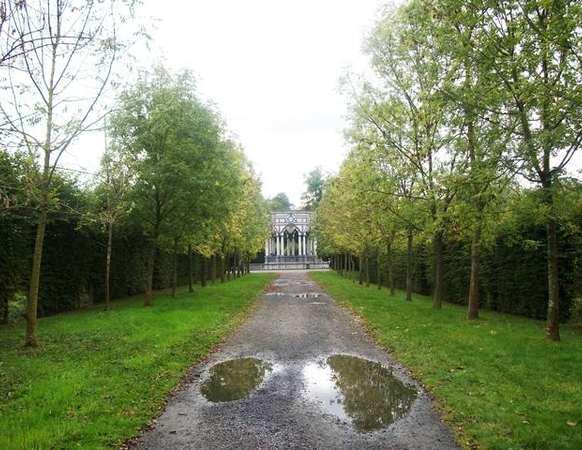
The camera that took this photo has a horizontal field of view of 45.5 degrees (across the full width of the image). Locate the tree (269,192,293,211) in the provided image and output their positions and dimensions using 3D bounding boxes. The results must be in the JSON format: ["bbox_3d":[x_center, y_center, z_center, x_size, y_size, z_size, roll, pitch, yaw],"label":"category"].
[{"bbox_3d":[-1.800,0.300,112.000,5.500,11.800,5.500,0,-3,0],"label":"tree"}]

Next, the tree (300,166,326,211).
[{"bbox_3d":[3.600,-1.500,112.000,5.500,16.000,5.500,0,-3,0],"label":"tree"}]

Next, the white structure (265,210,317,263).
[{"bbox_3d":[0.059,1.360,82.000,6.100,6.200,5.200,0,-3,0],"label":"white structure"}]

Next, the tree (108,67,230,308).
[{"bbox_3d":[-4.200,-1.300,22.700,3.700,7.800,3.700,0,-3,0],"label":"tree"}]

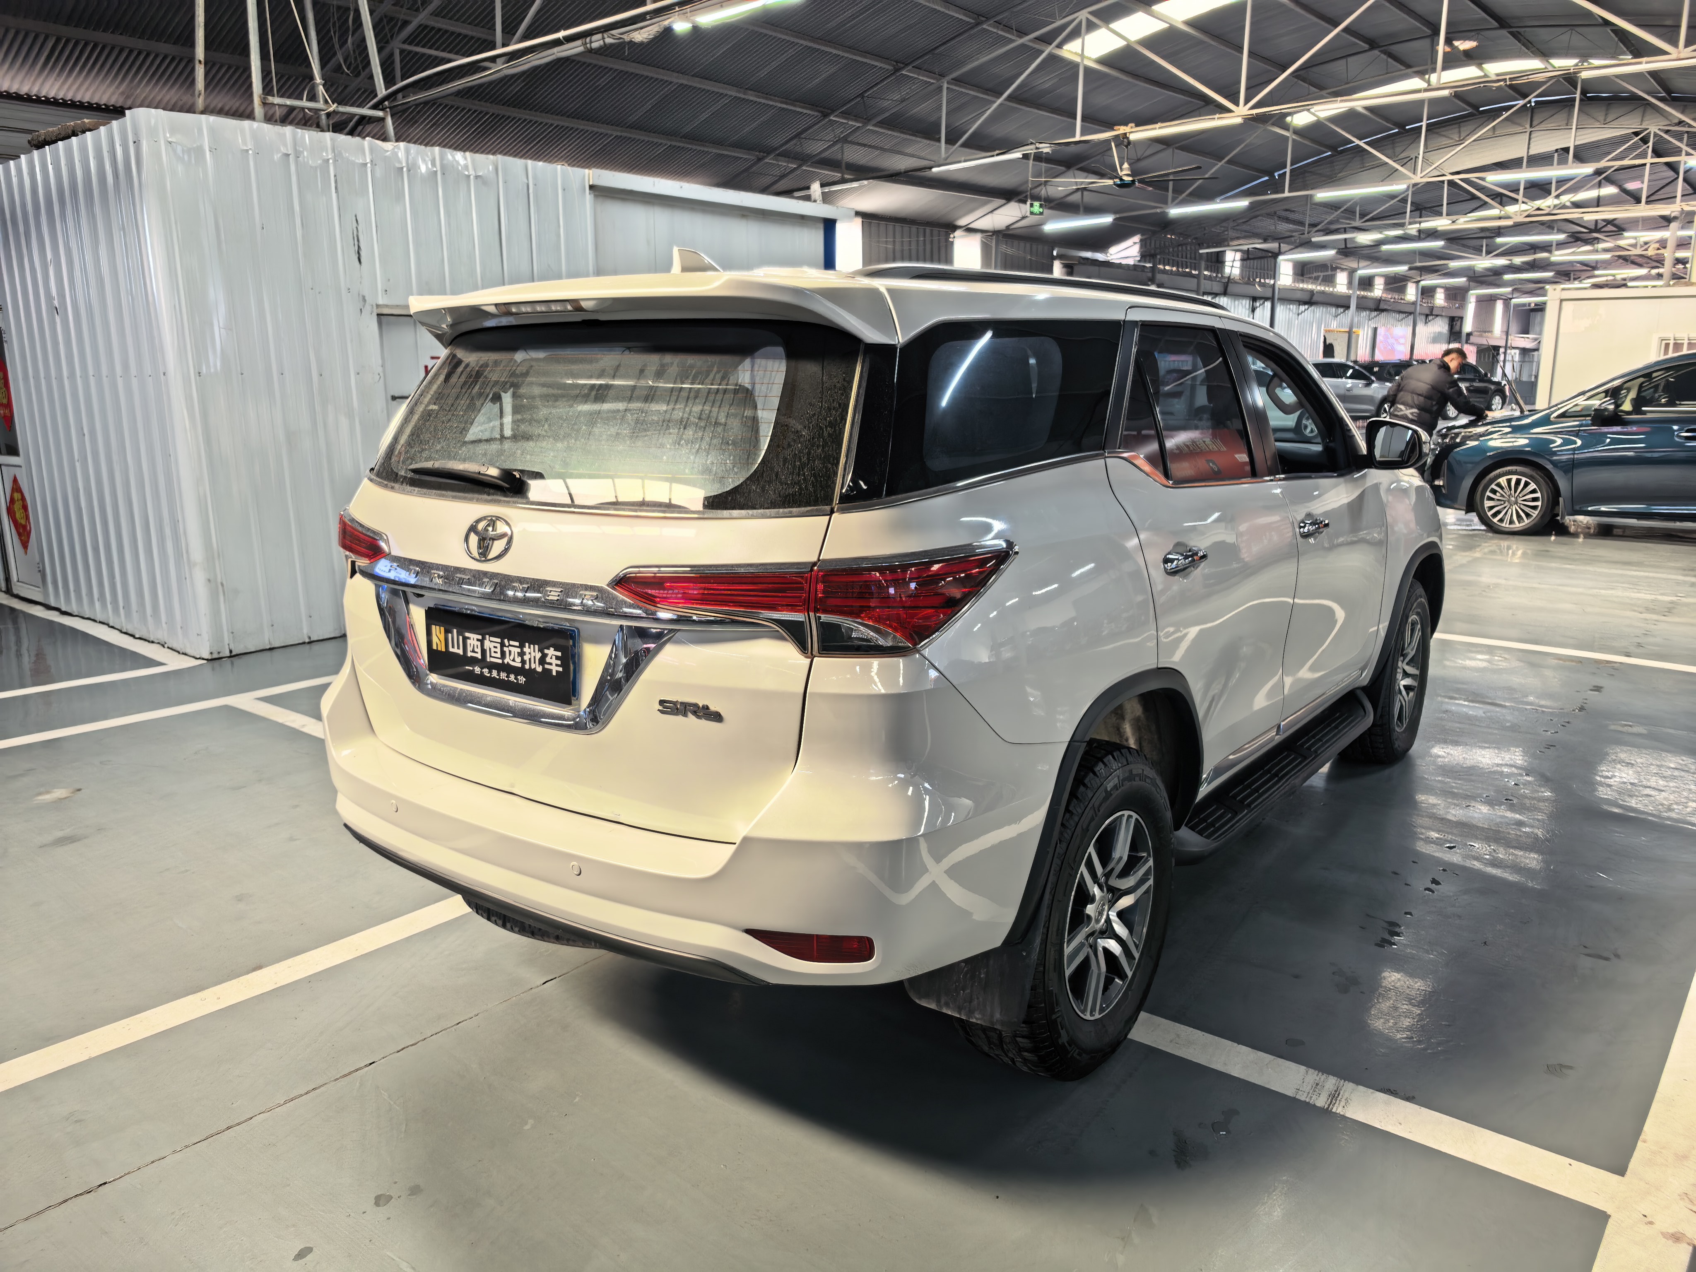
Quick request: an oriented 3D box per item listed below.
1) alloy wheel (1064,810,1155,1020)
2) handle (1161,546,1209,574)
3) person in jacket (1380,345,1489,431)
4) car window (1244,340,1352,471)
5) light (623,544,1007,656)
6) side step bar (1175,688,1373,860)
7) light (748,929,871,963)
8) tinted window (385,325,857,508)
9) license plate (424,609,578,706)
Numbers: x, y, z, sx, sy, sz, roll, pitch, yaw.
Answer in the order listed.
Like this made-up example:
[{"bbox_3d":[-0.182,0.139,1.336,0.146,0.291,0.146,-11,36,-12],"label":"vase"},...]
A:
[{"bbox_3d":[0.532,0.620,2.708,0.190,0.475,0.475,9,16,37],"label":"alloy wheel"},{"bbox_3d":[0.764,-0.172,2.664,0.050,0.047,0.220,9,16,37],"label":"handle"},{"bbox_3d":[6.047,-2.034,12.100,0.850,1.800,0.620,-4,13,-17],"label":"person in jacket"},{"bbox_3d":[1.408,-0.711,3.675,0.050,0.431,0.786,-12,2,39],"label":"car window"},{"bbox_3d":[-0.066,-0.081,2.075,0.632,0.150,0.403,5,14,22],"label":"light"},{"bbox_3d":[1.308,0.399,3.624,0.200,0.100,1.600,9,16,37],"label":"side step bar"},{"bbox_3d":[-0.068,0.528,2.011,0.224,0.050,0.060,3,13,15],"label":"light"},{"bbox_3d":[-0.563,-0.429,2.349,1.380,0.415,0.125,9,-23,37],"label":"tinted window"},{"bbox_3d":[-0.685,0.035,2.287,0.450,0.142,0.020,9,12,37],"label":"license plate"}]

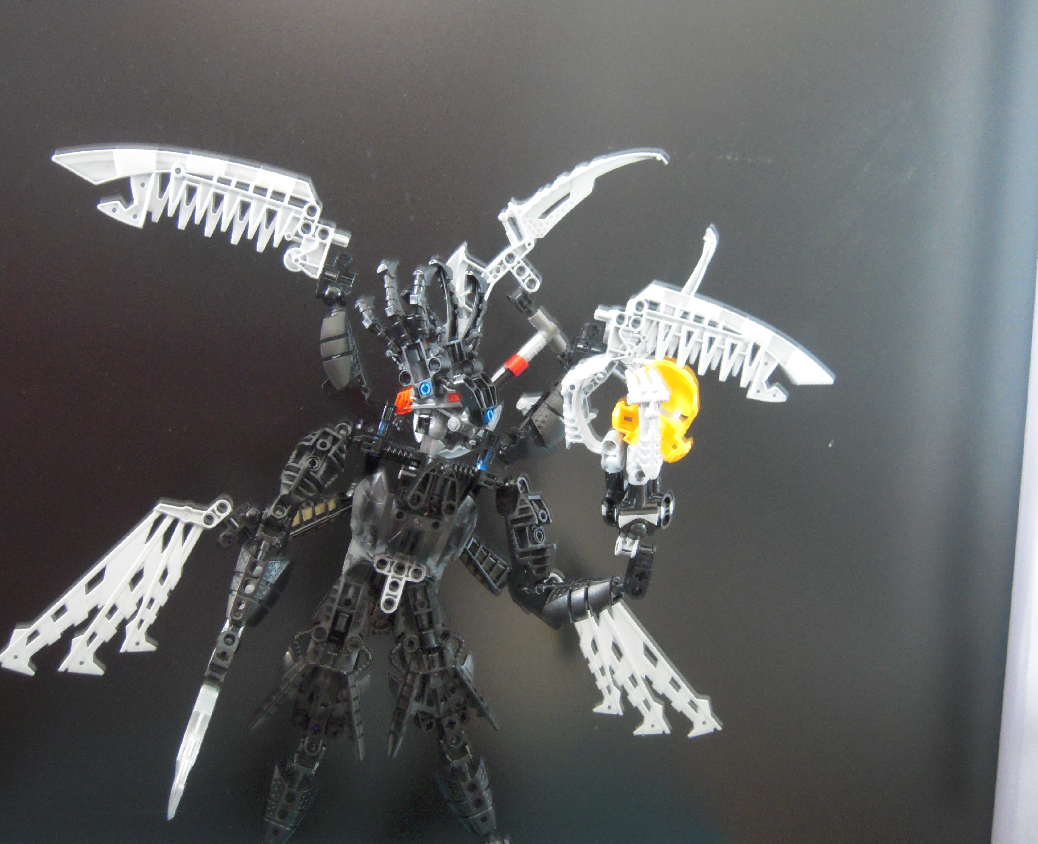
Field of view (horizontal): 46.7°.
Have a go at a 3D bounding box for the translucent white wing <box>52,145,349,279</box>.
[{"bbox_3d":[-0.138,-0.098,0.532,0.130,0.017,0.040,15,90,-7],"label":"translucent white wing"}]

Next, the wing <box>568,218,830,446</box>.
[{"bbox_3d":[0.087,-0.040,0.591,0.143,0.038,0.111,3,95,-18],"label":"wing"}]

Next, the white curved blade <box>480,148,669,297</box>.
[{"bbox_3d":[0.020,-0.097,0.565,0.108,0.022,0.038,-41,105,-8],"label":"white curved blade"}]

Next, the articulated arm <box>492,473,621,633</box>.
[{"bbox_3d":[0.015,0.059,0.561,0.063,0.036,0.070,3,94,-12],"label":"articulated arm"}]

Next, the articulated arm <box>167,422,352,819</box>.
[{"bbox_3d":[-0.126,0.083,0.539,0.036,0.036,0.190,23,91,-10],"label":"articulated arm"}]

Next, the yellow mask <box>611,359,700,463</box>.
[{"bbox_3d":[0.067,-0.007,0.578,0.041,0.028,0.047,18,91,2],"label":"yellow mask"}]

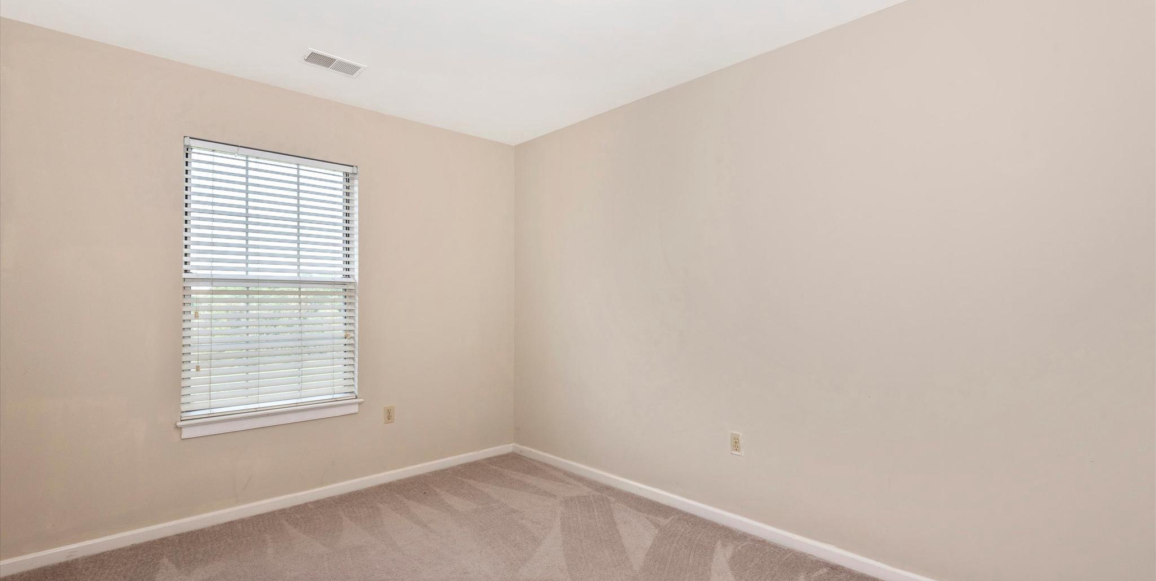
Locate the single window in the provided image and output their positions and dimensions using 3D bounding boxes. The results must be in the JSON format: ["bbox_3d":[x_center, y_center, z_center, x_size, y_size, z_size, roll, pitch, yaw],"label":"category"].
[{"bbox_3d":[-1.770,-0.012,3.050,0.925,1.590,0.120,1,-2,-43],"label":"single window"}]

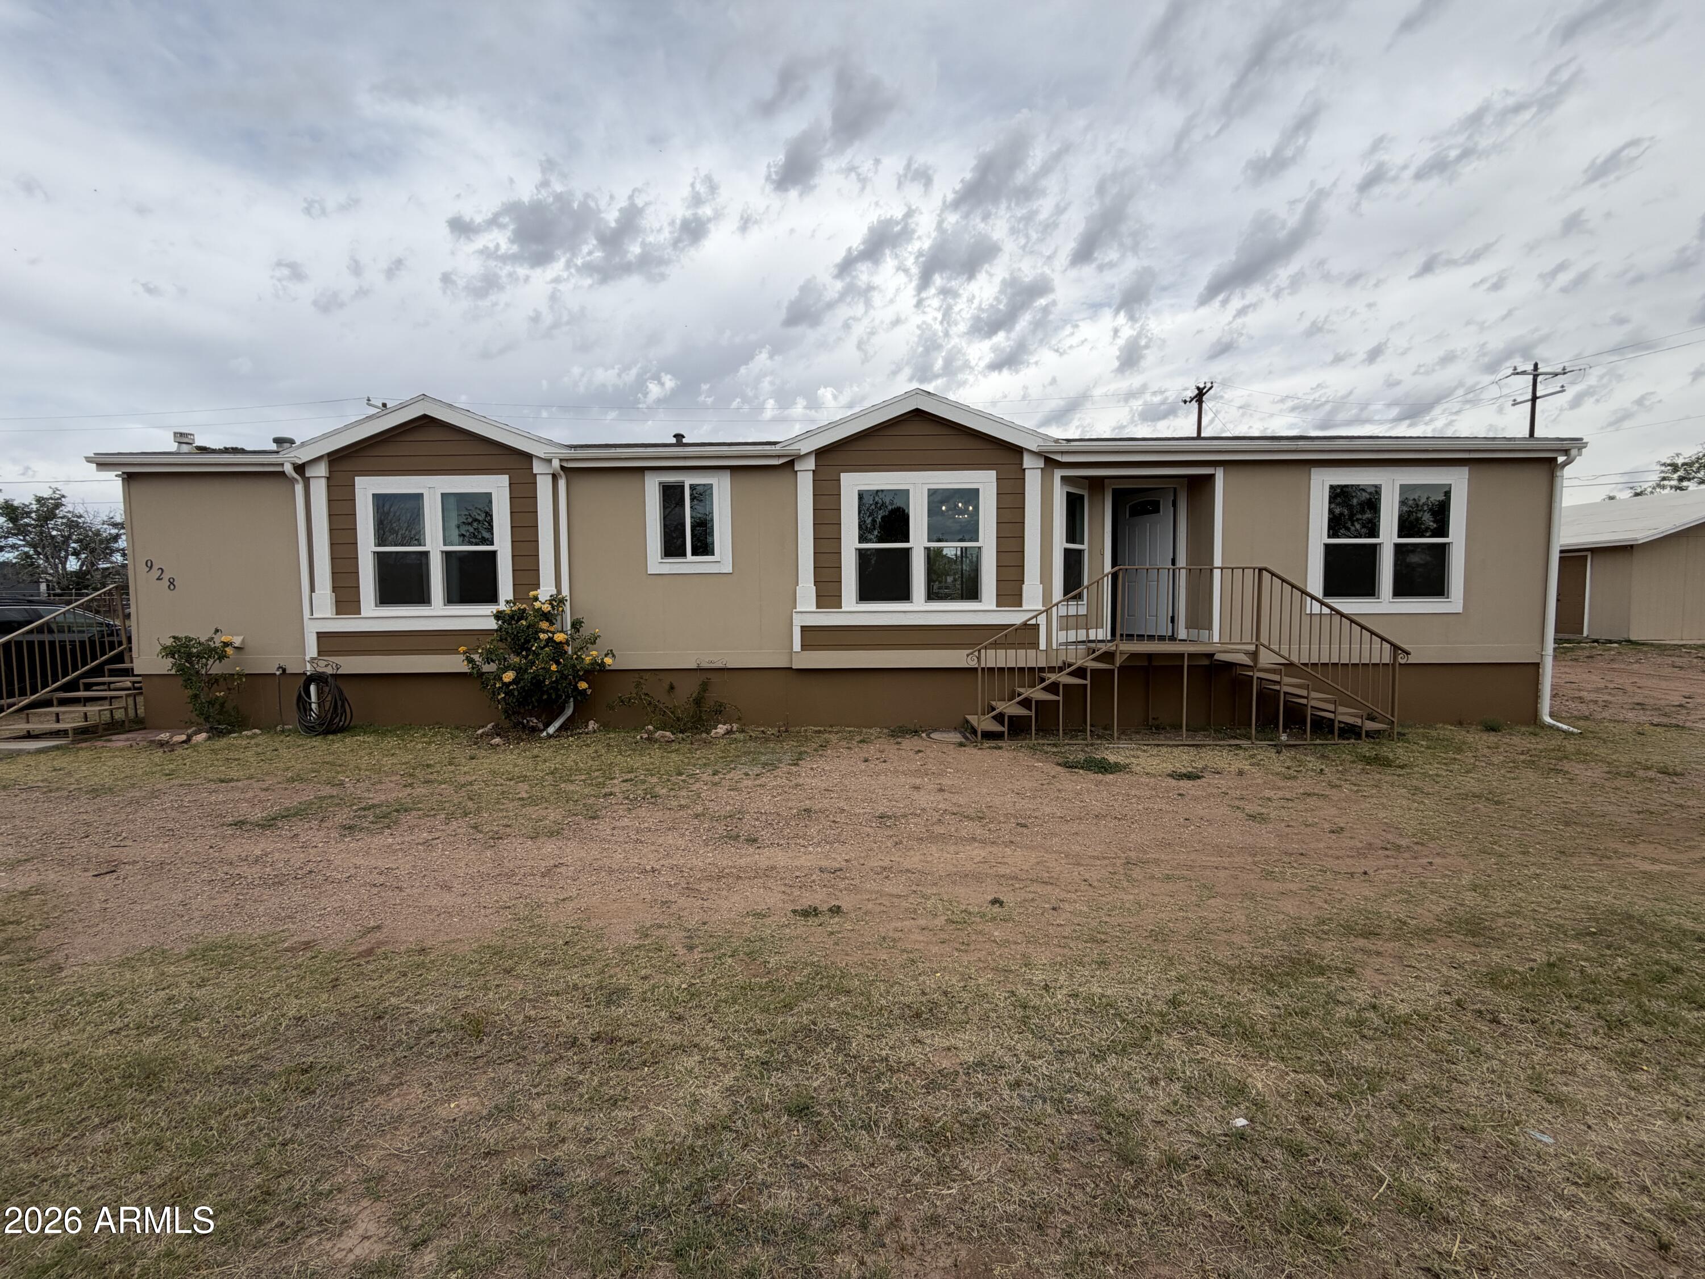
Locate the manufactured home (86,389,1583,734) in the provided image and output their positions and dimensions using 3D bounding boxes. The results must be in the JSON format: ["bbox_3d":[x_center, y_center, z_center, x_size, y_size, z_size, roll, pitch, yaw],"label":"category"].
[{"bbox_3d":[-0.253,-1.143,12.112,17.600,4.080,8.100,0,3,1],"label":"manufactured home"}]

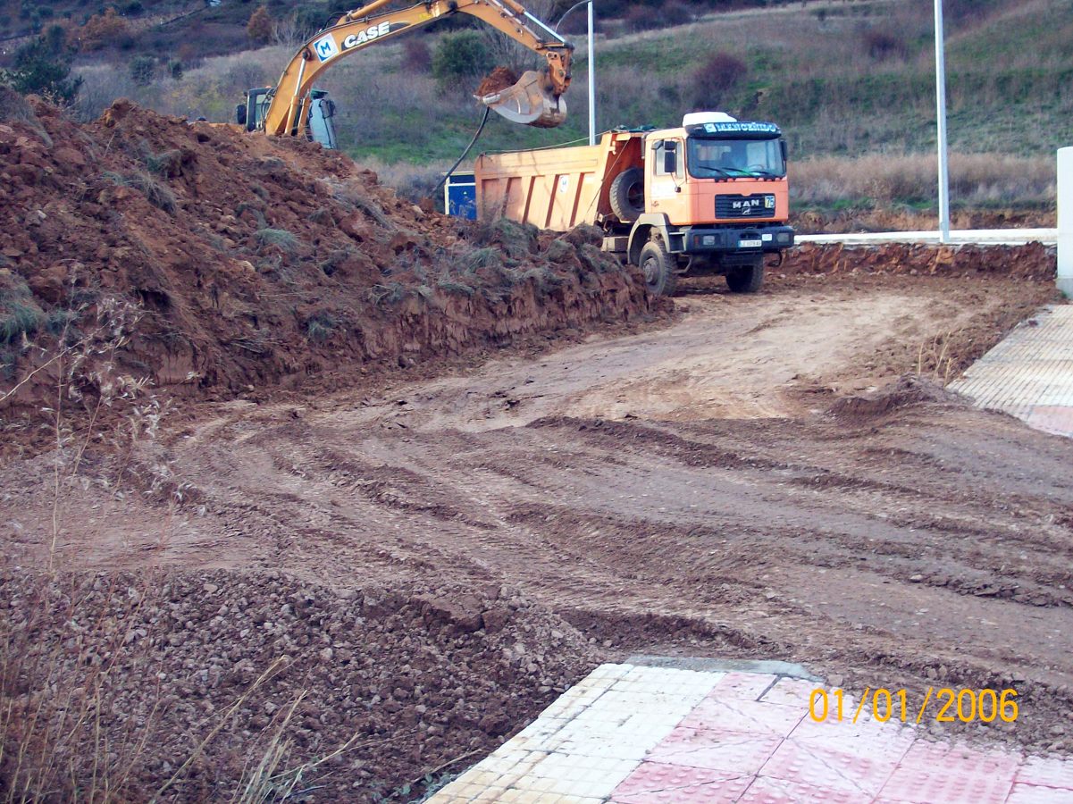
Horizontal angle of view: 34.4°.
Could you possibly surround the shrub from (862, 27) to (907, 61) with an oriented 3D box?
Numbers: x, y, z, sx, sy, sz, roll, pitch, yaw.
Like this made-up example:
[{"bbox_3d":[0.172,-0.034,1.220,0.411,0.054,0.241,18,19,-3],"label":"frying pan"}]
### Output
[{"bbox_3d":[21.686,-22.269,108.000,2.830,2.070,2.640,0,7,11],"label":"shrub"}]

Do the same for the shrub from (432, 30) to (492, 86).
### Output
[{"bbox_3d":[-3.931,-18.165,92.000,3.250,2.970,3.020,-2,7,-2],"label":"shrub"}]

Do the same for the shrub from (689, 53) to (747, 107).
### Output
[{"bbox_3d":[8.928,-15.776,85.000,2.740,2.660,2.550,-1,7,6],"label":"shrub"}]

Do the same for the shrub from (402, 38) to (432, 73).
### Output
[{"bbox_3d":[-6.485,-18.754,94.000,1.520,1.900,1.410,-2,7,-4],"label":"shrub"}]

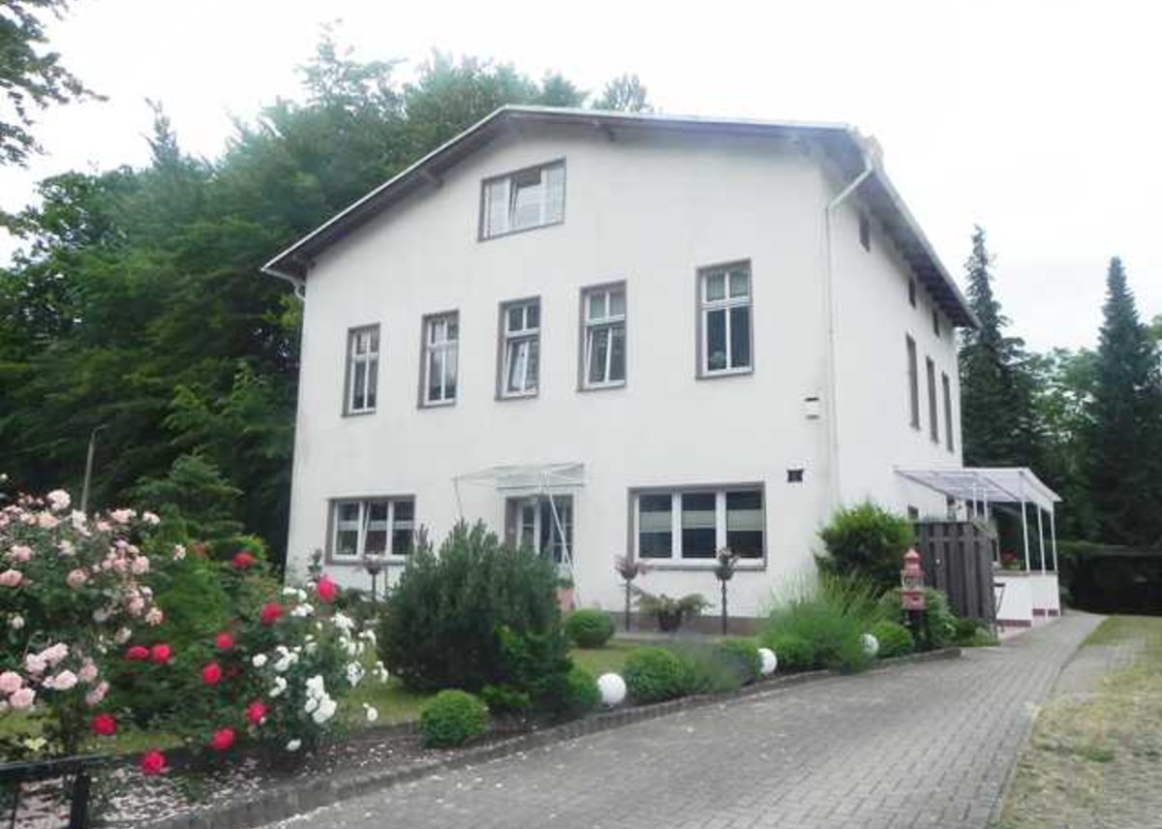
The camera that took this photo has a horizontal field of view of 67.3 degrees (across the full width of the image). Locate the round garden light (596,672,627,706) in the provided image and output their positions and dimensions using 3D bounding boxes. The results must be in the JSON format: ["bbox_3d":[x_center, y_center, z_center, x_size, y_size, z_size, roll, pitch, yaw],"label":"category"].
[{"bbox_3d":[0.255,2.276,7.236,0.261,0.261,0.261,1,-10,0],"label":"round garden light"}]

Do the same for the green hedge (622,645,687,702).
[{"bbox_3d":[0.763,2.577,8.650,0.680,0.550,0.650,1,-10,0],"label":"green hedge"}]

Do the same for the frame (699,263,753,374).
[{"bbox_3d":[2.356,-1.521,14.169,0.911,1.868,0.130,-5,-12,29],"label":"frame"}]

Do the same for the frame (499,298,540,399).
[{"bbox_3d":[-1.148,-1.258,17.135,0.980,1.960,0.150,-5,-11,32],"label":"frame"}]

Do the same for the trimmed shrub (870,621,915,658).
[{"bbox_3d":[3.620,2.592,10.155,0.489,0.385,0.489,-5,-12,29],"label":"trimmed shrub"}]

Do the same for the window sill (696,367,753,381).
[{"bbox_3d":[2.474,-0.685,15.004,1.070,0.070,0.200,-5,-12,31],"label":"window sill"}]

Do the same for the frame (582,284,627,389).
[{"bbox_3d":[0.418,-1.344,15.260,0.920,1.868,0.130,-5,-12,29],"label":"frame"}]

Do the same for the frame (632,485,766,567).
[{"bbox_3d":[1.846,1.777,13.847,2.263,1.288,0.130,-5,-12,29],"label":"frame"}]

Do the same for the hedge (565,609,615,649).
[{"bbox_3d":[0.123,2.853,11.643,0.660,0.520,0.660,1,-10,0],"label":"hedge"}]

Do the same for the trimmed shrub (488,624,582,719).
[{"bbox_3d":[-0.428,2.333,7.950,0.820,0.860,0.800,1,-10,0],"label":"trimmed shrub"}]

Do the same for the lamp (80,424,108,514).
[{"bbox_3d":[-14.900,3.100,26.520,0.750,5.588,0.250,1,-10,0],"label":"lamp"}]

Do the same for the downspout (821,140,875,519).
[{"bbox_3d":[4.237,-0.300,13.401,0.800,7.400,0.140,-5,-11,32],"label":"downspout"}]

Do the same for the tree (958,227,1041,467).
[{"bbox_3d":[15.404,-0.266,32.776,4.000,14.280,4.000,1,-10,0],"label":"tree"}]

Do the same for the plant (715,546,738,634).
[{"bbox_3d":[2.183,2.641,13.115,0.335,1.290,0.335,-5,-12,29],"label":"plant"}]

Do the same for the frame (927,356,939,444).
[{"bbox_3d":[8.721,-0.358,21.822,0.150,2.050,1.100,-5,-12,31],"label":"frame"}]

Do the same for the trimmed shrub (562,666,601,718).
[{"bbox_3d":[-0.076,2.072,6.559,0.460,0.370,0.460,1,-10,0],"label":"trimmed shrub"}]

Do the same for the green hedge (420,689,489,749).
[{"bbox_3d":[-0.985,2.352,6.750,0.540,0.460,0.540,1,-10,0],"label":"green hedge"}]

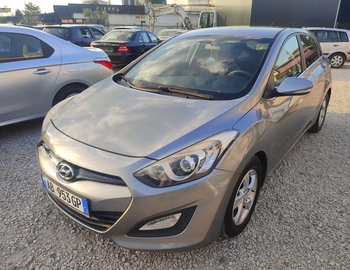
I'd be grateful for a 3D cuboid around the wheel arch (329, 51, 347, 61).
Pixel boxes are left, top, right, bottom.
[{"bbox_3d":[6.479,-3.183,10.315,0.640,0.370,0.200,17,27,35],"label":"wheel arch"}]

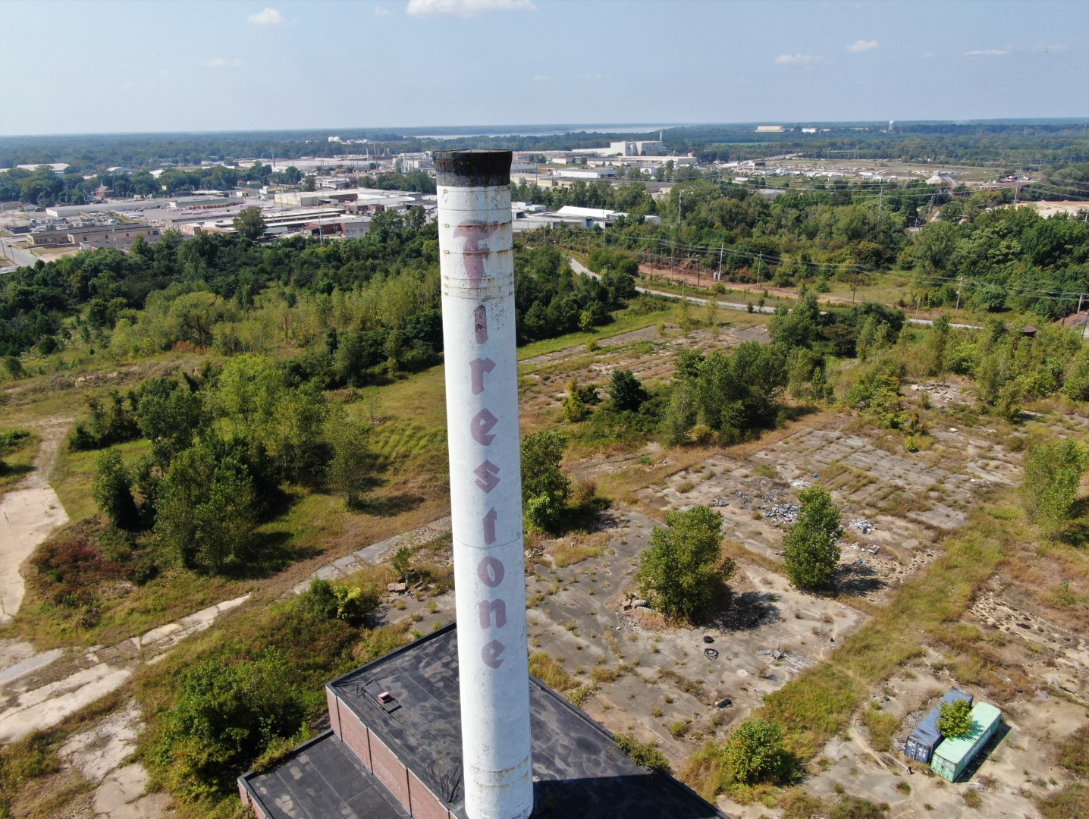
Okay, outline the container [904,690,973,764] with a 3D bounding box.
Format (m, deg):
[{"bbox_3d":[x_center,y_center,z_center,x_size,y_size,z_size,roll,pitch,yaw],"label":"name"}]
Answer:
[{"bbox_3d":[47.150,37.550,93.900,12.190,2.590,2.440,-18,26,-39],"label":"container"}]

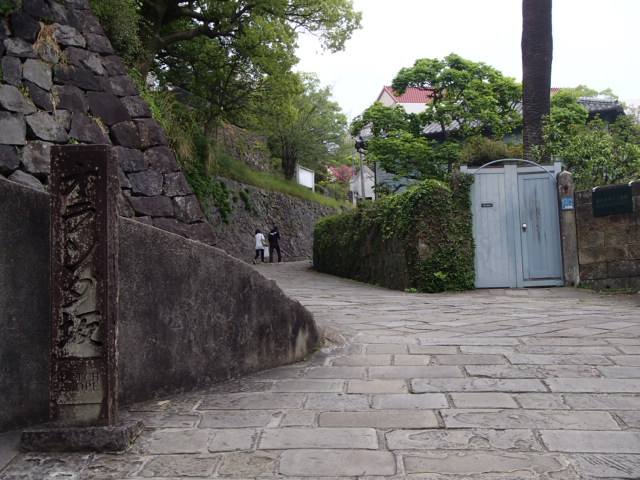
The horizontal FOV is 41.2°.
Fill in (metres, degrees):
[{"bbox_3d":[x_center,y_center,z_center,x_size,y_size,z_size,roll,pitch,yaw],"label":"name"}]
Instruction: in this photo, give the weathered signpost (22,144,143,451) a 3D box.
[{"bbox_3d":[-1.362,0.330,4.920,0.562,1.669,0.450,-2,-6,-1],"label":"weathered signpost"}]

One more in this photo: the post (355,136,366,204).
[{"bbox_3d":[1.917,-2.081,38.000,0.450,5.159,0.450,-2,-6,0],"label":"post"}]

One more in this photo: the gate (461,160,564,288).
[{"bbox_3d":[3.272,-0.268,14.500,1.632,2.133,0.150,-2,-6,-2],"label":"gate"}]

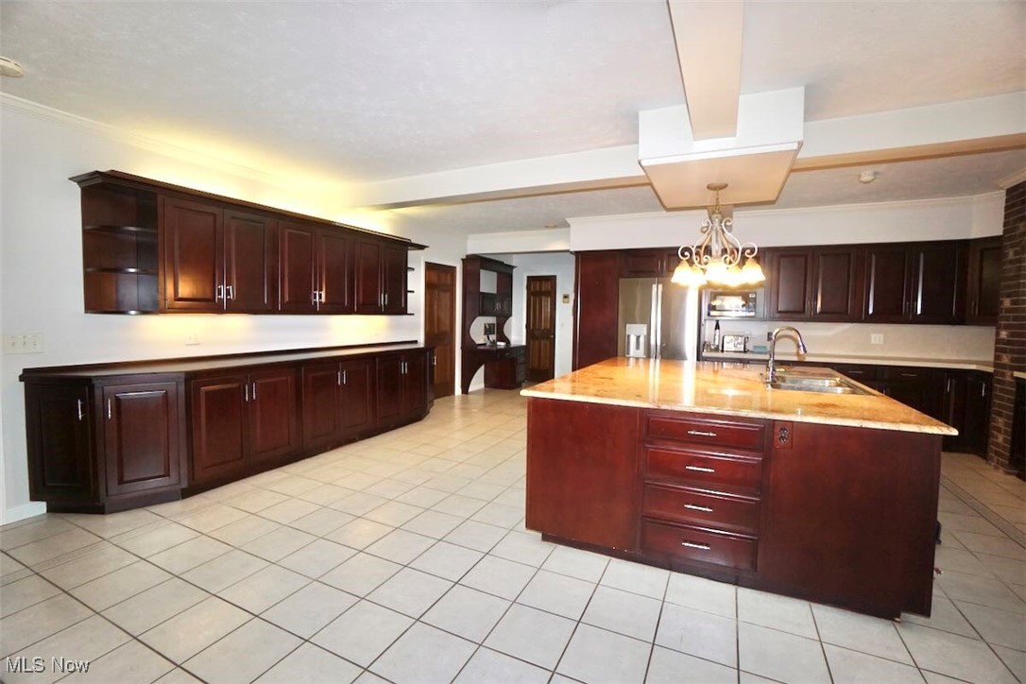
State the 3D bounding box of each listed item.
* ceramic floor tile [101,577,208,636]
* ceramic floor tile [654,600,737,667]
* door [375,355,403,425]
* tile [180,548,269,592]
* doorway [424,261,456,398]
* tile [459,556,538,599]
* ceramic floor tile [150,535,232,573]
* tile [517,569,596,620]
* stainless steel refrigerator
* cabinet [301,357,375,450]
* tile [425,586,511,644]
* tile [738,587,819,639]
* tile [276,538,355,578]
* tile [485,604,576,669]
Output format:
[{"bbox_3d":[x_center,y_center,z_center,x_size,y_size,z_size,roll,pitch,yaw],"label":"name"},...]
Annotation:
[{"bbox_3d":[-1.585,1.175,1.907,0.305,0.010,0.305,2,3,25],"label":"ceramic floor tile"},{"bbox_3d":[0.773,1.220,1.791,0.305,0.010,0.305,2,3,25],"label":"ceramic floor tile"},{"bbox_3d":[-1.412,0.554,4.937,0.022,0.742,0.435,2,3,25],"label":"door"},{"bbox_3d":[-1.438,1.149,2.145,0.303,0.010,0.303,2,3,25],"label":"tile"},{"bbox_3d":[-1.109,-0.108,6.567,0.120,2.080,0.810,2,3,25],"label":"doorway"},{"bbox_3d":[-0.067,1.204,2.194,0.305,0.010,0.305,2,3,25],"label":"tile"},{"bbox_3d":[-1.718,1.137,2.286,0.303,0.010,0.303,2,3,25],"label":"ceramic floor tile"},{"bbox_3d":[0.213,1.200,2.035,0.305,0.010,0.305,2,3,25],"label":"tile"},{"bbox_3d":[1.877,0.141,5.471,0.920,1.800,0.760,2,3,25],"label":"stainless steel refrigerator"},{"bbox_3d":[-1.902,0.555,4.240,0.575,0.735,0.880,2,3,25],"label":"cabinet"},{"bbox_3d":[-0.202,1.215,1.925,0.305,0.010,0.305,2,3,25],"label":"tile"},{"bbox_3d":[1.175,1.208,1.921,0.303,0.010,0.303,2,3,25],"label":"tile"},{"bbox_3d":[-1.047,1.166,2.303,0.305,0.010,0.305,2,3,25],"label":"tile"},{"bbox_3d":[0.080,1.210,1.767,0.305,0.010,0.305,2,3,25],"label":"tile"}]

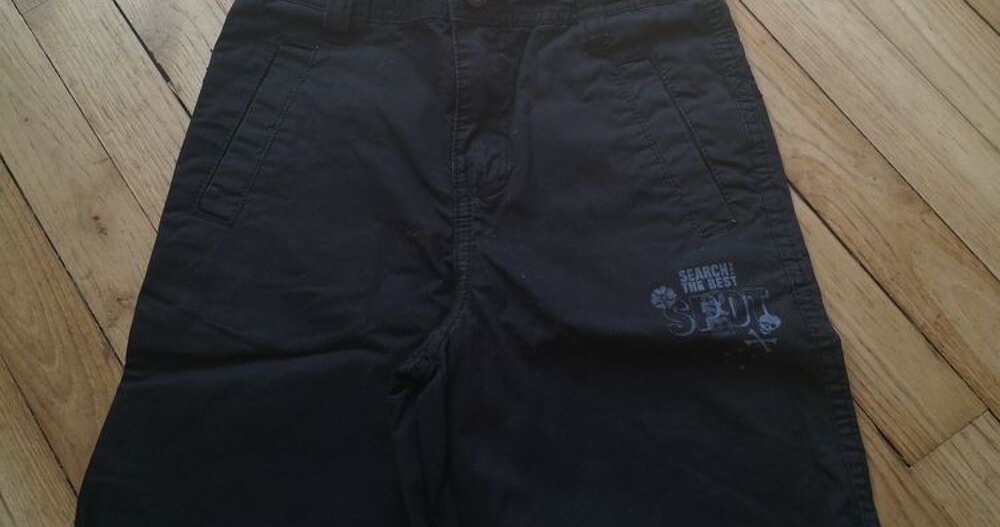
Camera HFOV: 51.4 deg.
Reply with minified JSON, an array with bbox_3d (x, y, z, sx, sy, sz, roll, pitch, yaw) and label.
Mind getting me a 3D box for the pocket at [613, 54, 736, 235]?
[{"bbox_3d":[0.107,-0.074,0.640,0.025,0.012,0.124,-22,73,-5],"label":"pocket"}]

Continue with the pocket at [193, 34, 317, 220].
[{"bbox_3d":[-0.152,-0.083,0.656,0.025,0.012,0.128,19,75,9],"label":"pocket"}]

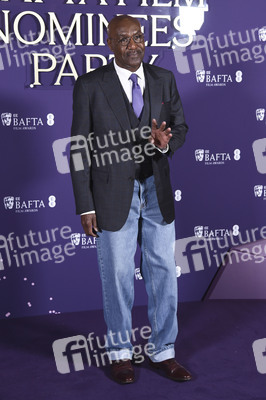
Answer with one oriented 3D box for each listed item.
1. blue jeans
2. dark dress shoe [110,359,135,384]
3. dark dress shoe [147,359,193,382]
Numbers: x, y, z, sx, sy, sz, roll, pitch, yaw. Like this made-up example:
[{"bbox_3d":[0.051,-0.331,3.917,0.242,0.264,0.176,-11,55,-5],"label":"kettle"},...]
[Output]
[{"bbox_3d":[0.014,0.348,3.215,0.405,1.020,0.300,-3,10,-18],"label":"blue jeans"},{"bbox_3d":[-0.060,0.870,3.267,0.110,0.114,0.295,-2,10,-11],"label":"dark dress shoe"},{"bbox_3d":[0.194,0.846,3.220,0.112,0.110,0.305,-8,12,-37],"label":"dark dress shoe"}]

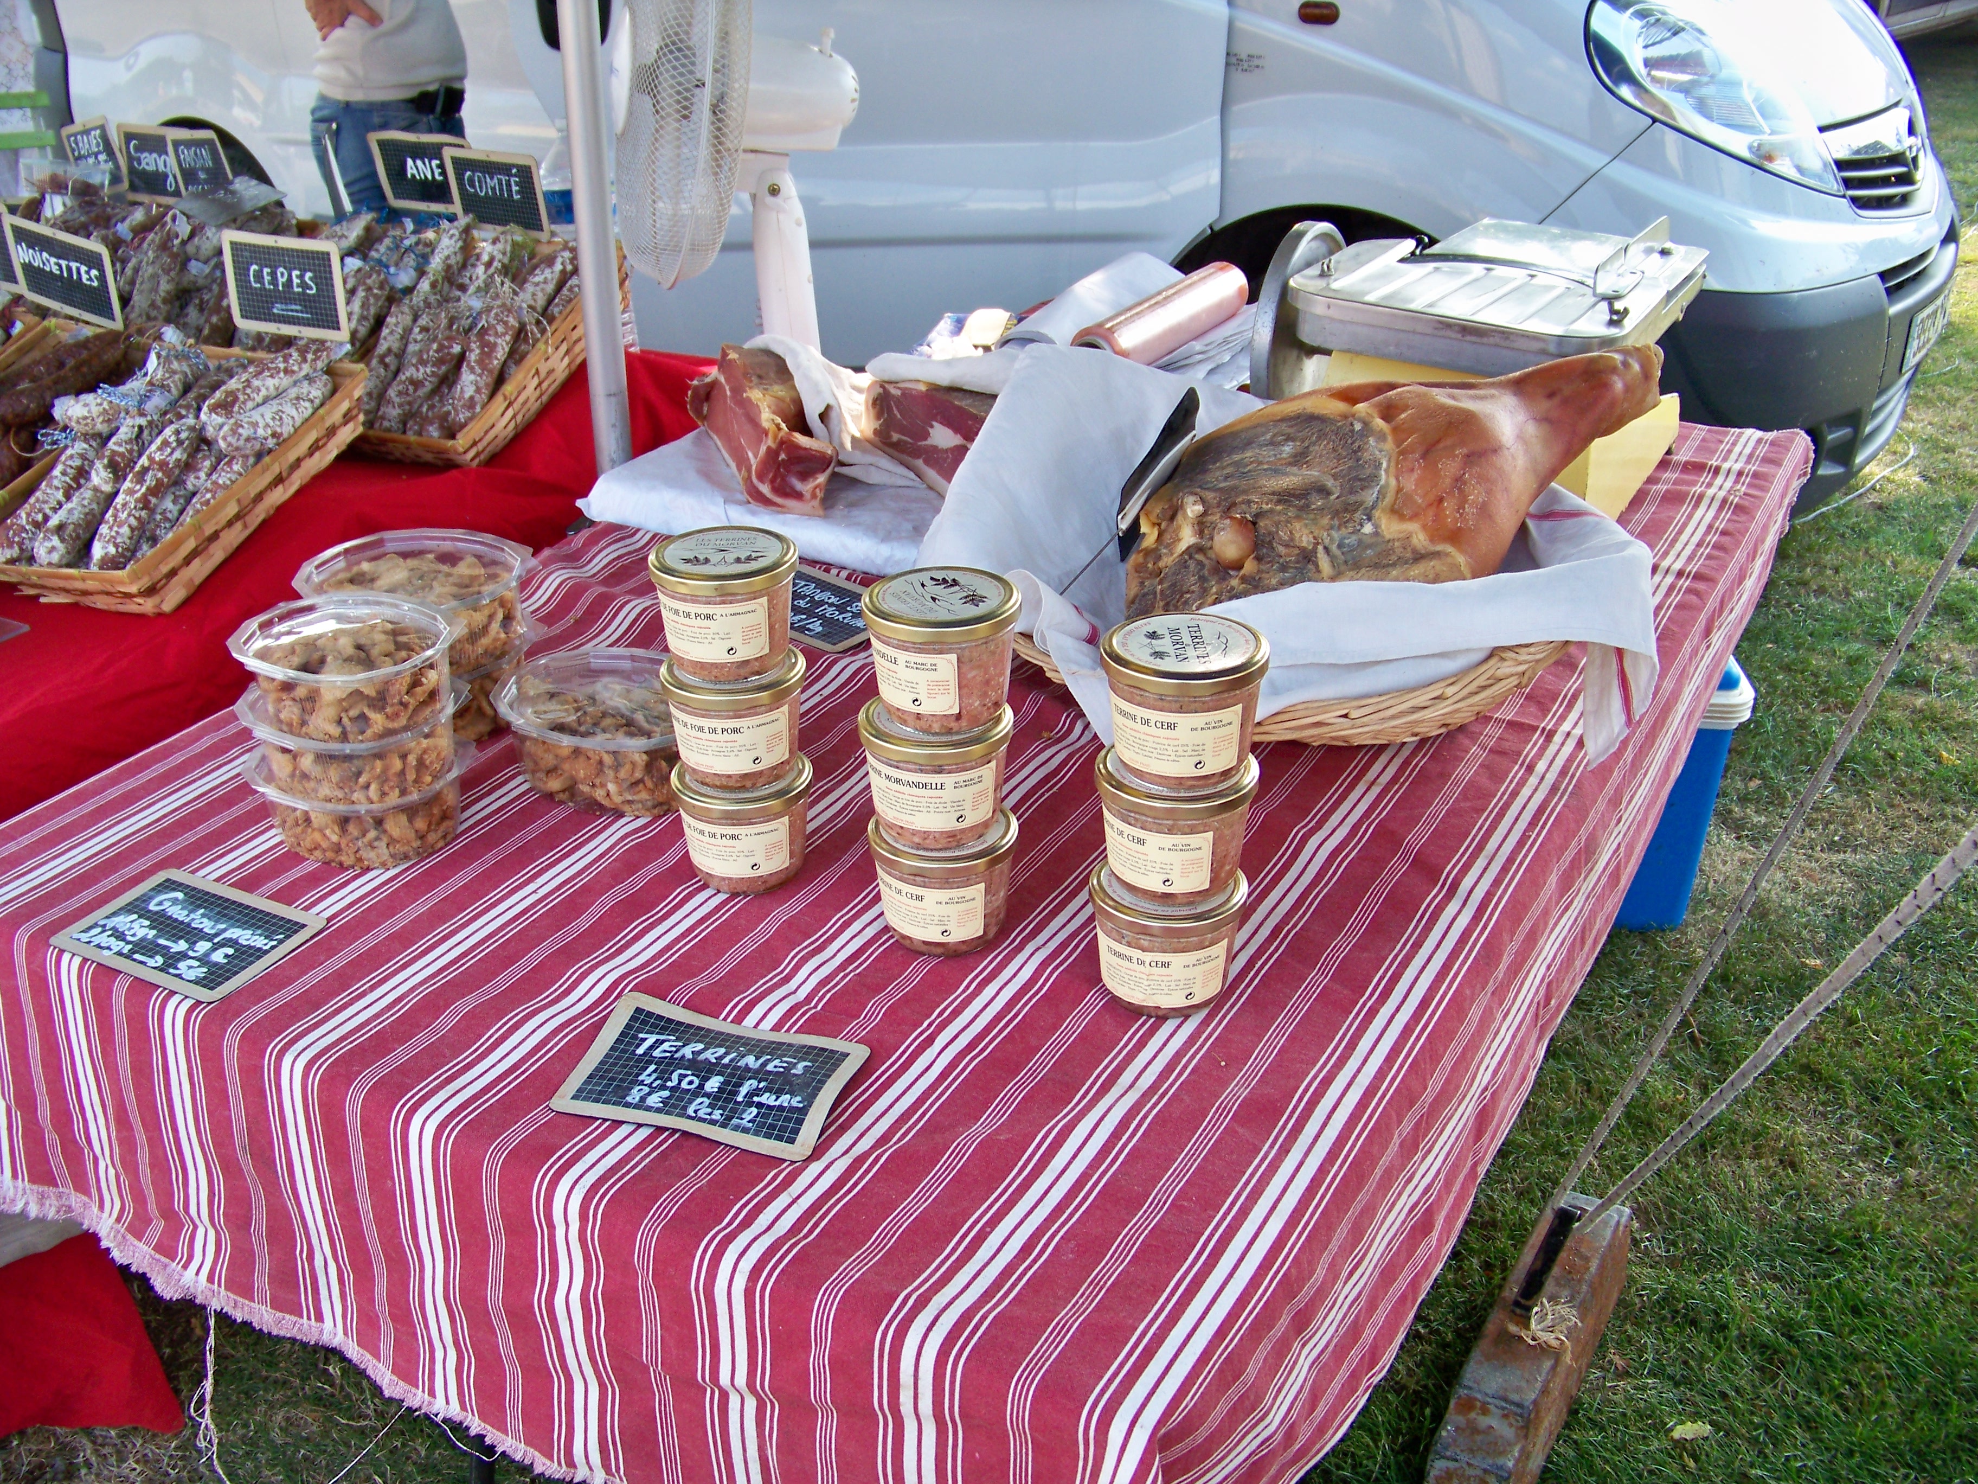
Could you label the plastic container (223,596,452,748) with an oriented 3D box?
[{"bbox_3d":[-0.400,-0.048,1.185,0.143,0.049,0.132,-6,27,-10],"label":"plastic container"}]

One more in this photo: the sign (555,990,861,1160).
[{"bbox_3d":[-0.145,0.175,0.989,0.144,0.014,0.096,9,31,11],"label":"sign"}]

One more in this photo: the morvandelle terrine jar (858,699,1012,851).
[{"bbox_3d":[-0.029,0.017,1.062,0.086,0.071,0.086,-1,27,0],"label":"morvandelle terrine jar"}]

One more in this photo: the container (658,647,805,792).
[{"bbox_3d":[-0.152,-0.014,1.142,0.087,0.072,0.087,0,27,0],"label":"container"}]

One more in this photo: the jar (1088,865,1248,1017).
[{"bbox_3d":[0.099,0.107,1.040,0.086,0.071,0.086,-1,27,0],"label":"jar"}]

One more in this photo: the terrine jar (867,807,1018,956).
[{"bbox_3d":[-0.026,0.081,1.109,0.087,0.072,0.087,0,27,0],"label":"terrine jar"}]

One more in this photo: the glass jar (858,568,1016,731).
[{"bbox_3d":[-0.025,-0.047,1.032,0.086,0.071,0.086,-1,27,0],"label":"glass jar"}]

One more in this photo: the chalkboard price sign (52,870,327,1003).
[{"bbox_3d":[-0.476,0.112,1.122,0.140,0.006,0.091,11,29,23],"label":"chalkboard price sign"}]

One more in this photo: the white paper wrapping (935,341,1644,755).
[{"bbox_3d":[0.207,-0.160,1.423,0.520,0.204,0.398,-1,27,0],"label":"white paper wrapping"}]

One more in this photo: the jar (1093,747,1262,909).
[{"bbox_3d":[0.101,0.044,1.021,0.087,0.072,0.087,0,27,0],"label":"jar"}]

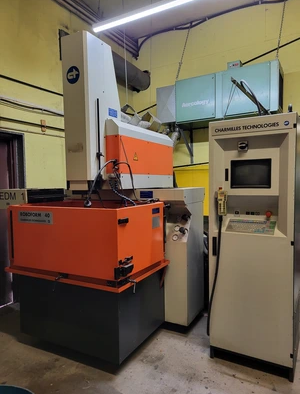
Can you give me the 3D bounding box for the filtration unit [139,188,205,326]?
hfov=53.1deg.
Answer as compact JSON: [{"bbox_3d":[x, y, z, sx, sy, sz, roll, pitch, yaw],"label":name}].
[{"bbox_3d":[0.232,0.564,3.032,0.487,1.285,0.493,0,3,29],"label":"filtration unit"}]

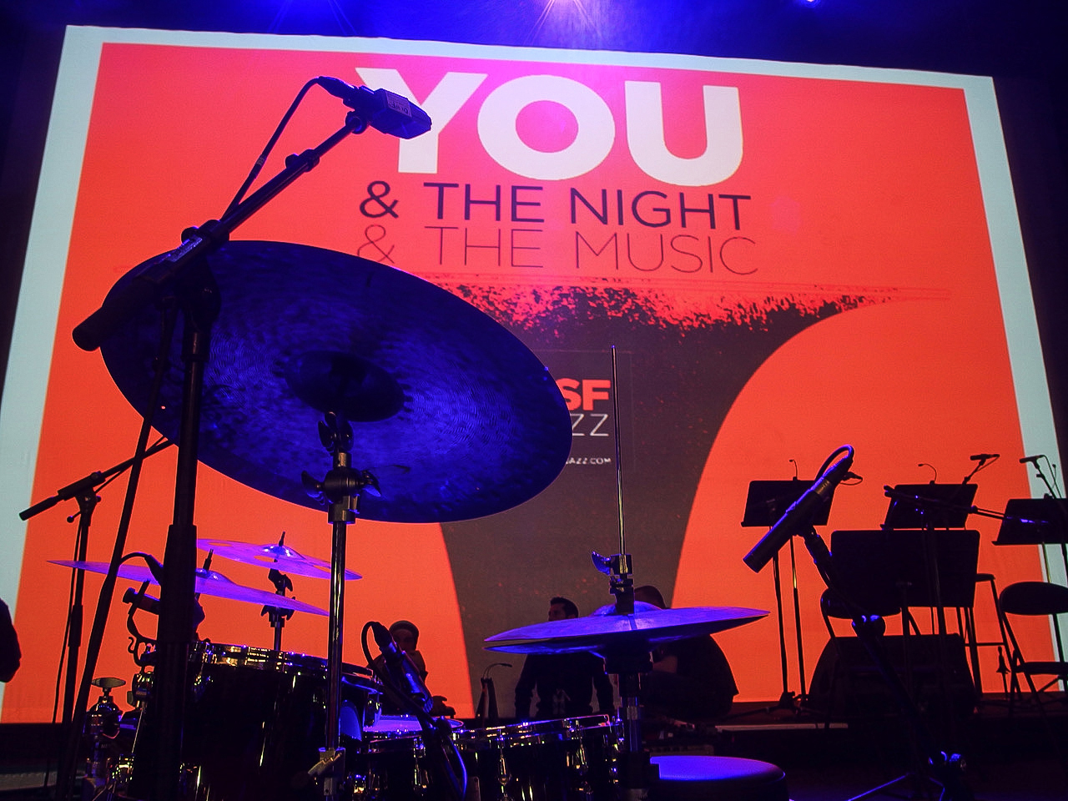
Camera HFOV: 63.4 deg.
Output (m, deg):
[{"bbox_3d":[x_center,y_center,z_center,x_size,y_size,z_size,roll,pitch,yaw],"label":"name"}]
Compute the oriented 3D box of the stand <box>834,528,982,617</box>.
[{"bbox_3d":[1.348,0.938,3.049,0.510,0.936,0.420,-3,-14,8],"label":"stand"}]

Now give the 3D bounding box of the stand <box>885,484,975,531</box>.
[{"bbox_3d":[2.433,1.152,5.129,0.510,1.284,0.420,0,-14,-2],"label":"stand"}]

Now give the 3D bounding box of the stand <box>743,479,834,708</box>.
[{"bbox_3d":[1.516,1.113,4.941,0.510,1.290,0.420,0,-14,-3],"label":"stand"}]

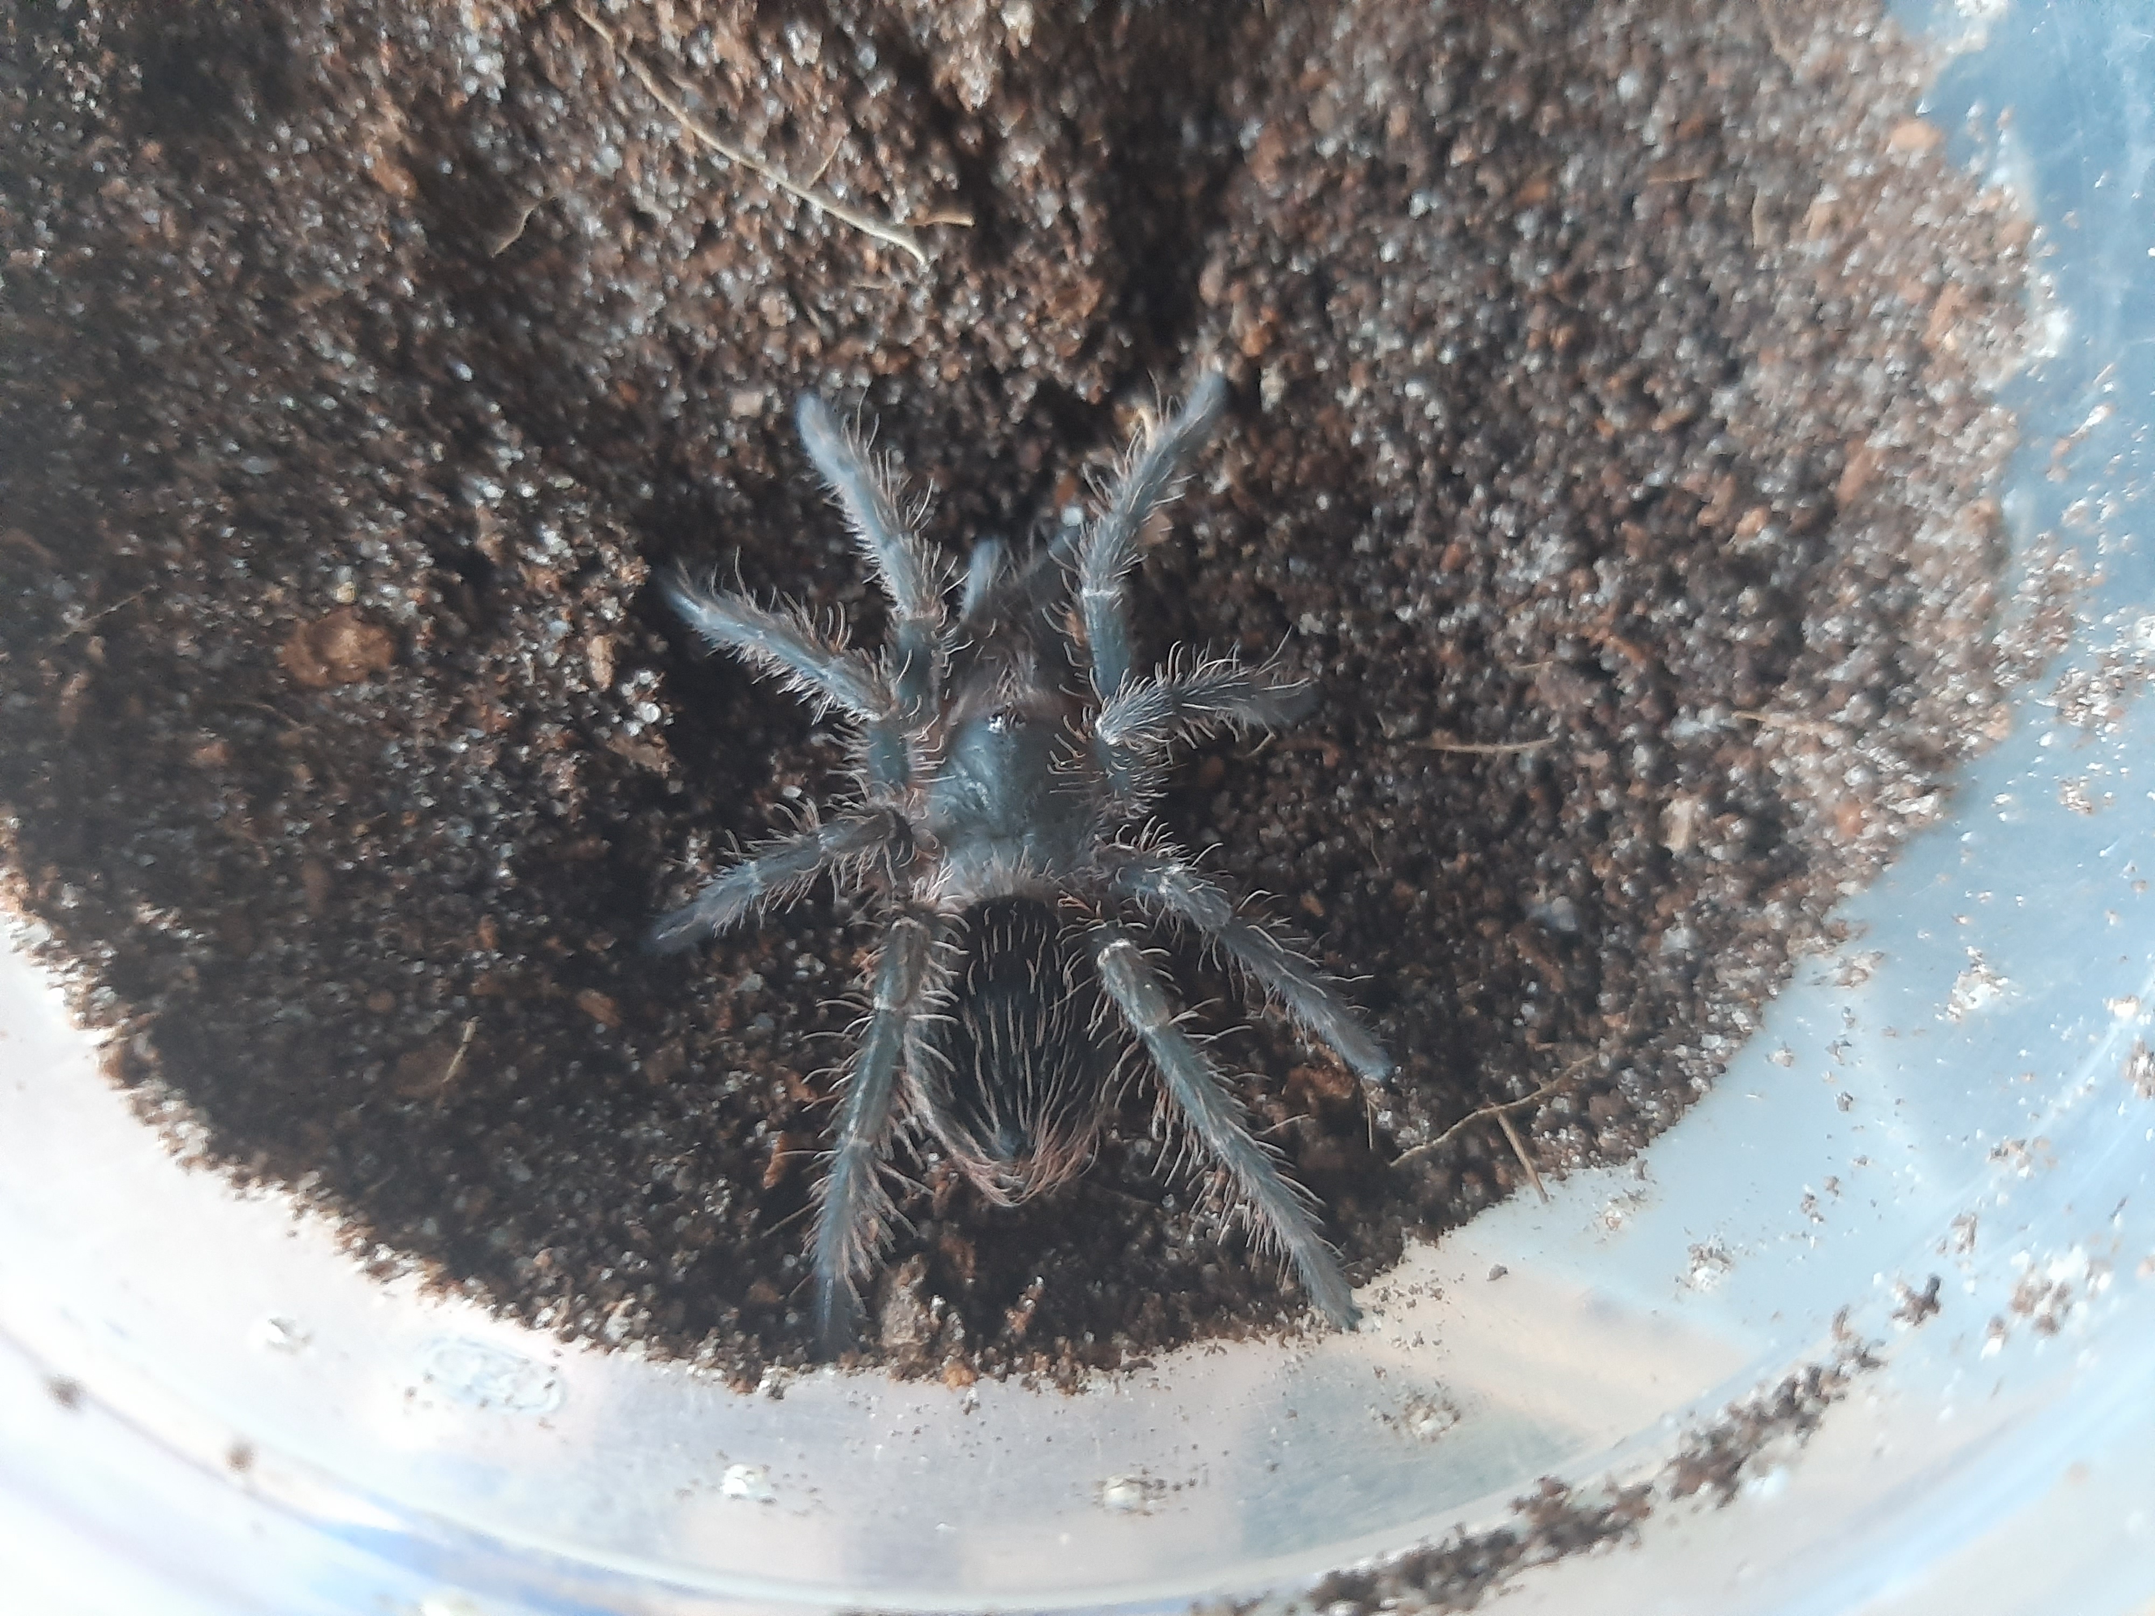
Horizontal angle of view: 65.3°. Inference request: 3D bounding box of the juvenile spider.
[{"bbox_3d":[-0.002,0.002,0.078,0.036,0.012,0.048,-1,83,-4],"label":"juvenile spider"}]

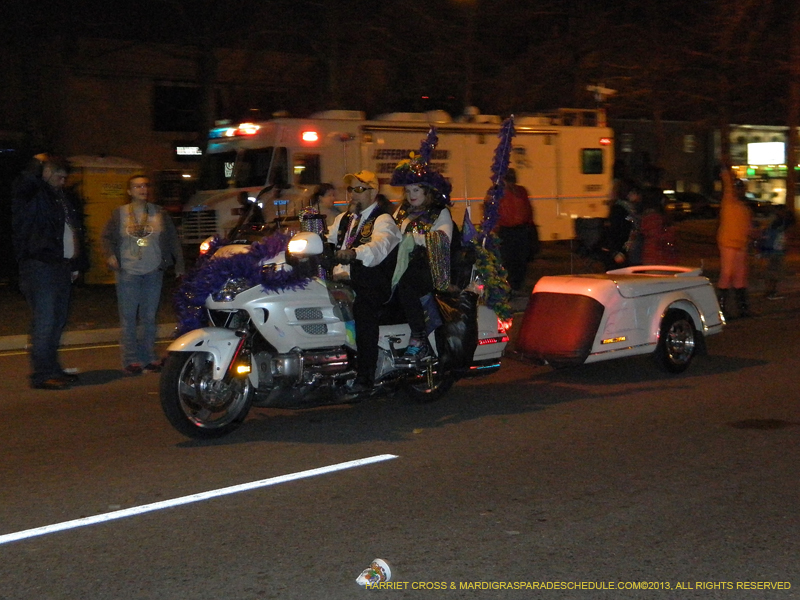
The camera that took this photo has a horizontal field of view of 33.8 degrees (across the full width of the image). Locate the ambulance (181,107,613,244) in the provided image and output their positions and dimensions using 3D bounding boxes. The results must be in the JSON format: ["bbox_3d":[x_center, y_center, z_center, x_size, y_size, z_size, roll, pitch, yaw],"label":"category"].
[{"bbox_3d":[0.131,-2.521,27.735,9.700,3.250,2.450,-4,7,-37],"label":"ambulance"}]

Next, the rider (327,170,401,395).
[{"bbox_3d":[-0.286,-0.150,8.760,0.720,1.430,0.700,-4,7,-38],"label":"rider"}]

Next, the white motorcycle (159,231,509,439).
[{"bbox_3d":[-0.396,0.087,8.695,2.630,1.400,0.970,-4,7,-38],"label":"white motorcycle"}]

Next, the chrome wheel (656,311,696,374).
[{"bbox_3d":[2.187,0.328,10.400,0.520,0.520,0.180,-4,7,-38],"label":"chrome wheel"}]

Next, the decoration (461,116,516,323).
[{"bbox_3d":[0.632,-0.596,9.400,0.360,1.450,0.280,-4,7,-38],"label":"decoration"}]

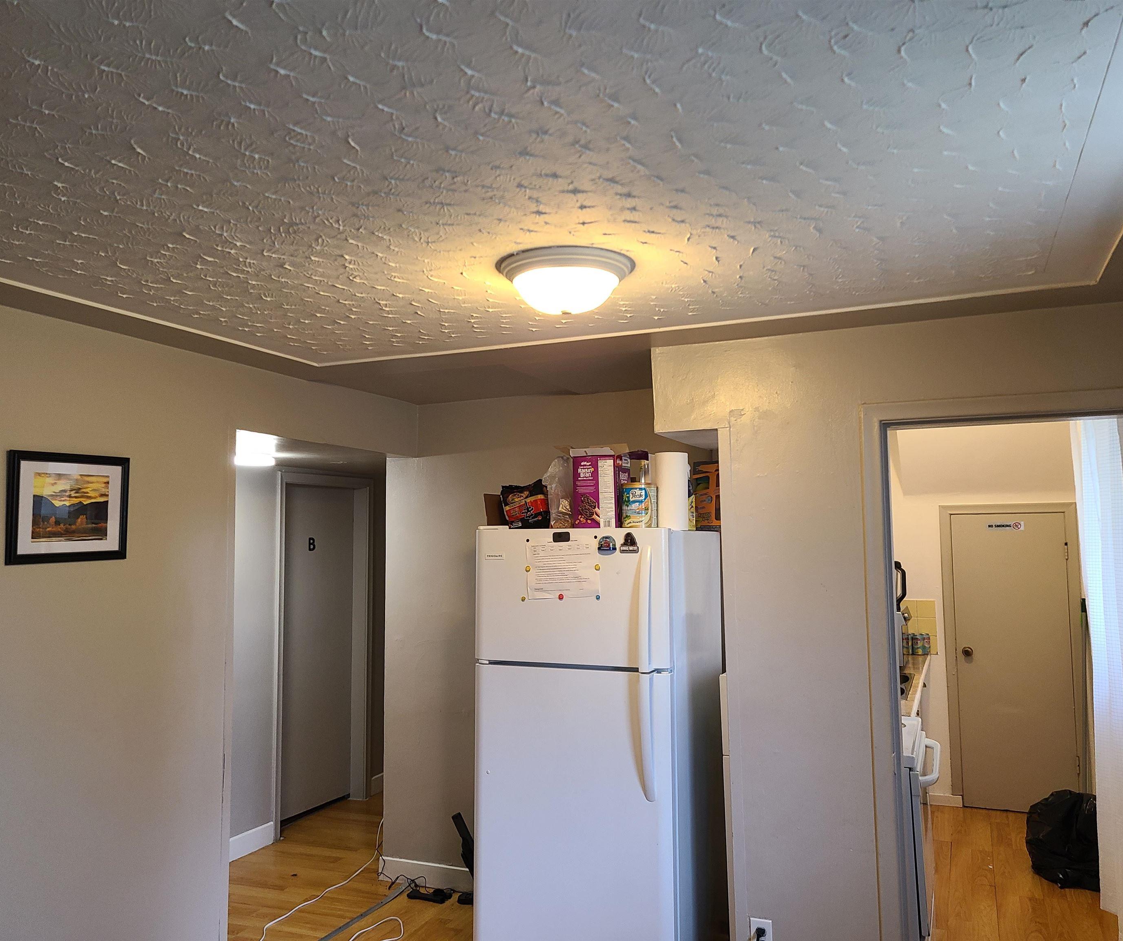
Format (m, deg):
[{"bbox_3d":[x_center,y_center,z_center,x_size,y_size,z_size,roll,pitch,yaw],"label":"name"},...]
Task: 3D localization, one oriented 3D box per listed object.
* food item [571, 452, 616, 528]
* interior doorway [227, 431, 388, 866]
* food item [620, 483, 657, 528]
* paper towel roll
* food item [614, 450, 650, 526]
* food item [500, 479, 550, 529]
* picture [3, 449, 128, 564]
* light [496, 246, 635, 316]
[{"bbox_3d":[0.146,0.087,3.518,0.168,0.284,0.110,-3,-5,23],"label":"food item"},{"bbox_3d":[-1.048,0.916,3.990,0.150,2.060,1.140,-3,-5,23],"label":"interior doorway"},{"bbox_3d":[0.286,0.133,3.433,0.128,0.176,0.128,-1,-5,0],"label":"food item"},{"bbox_3d":[0.406,0.082,3.484,0.128,0.282,0.128,-3,-5,23],"label":"paper towel roll"},{"bbox_3d":[0.267,0.086,3.565,0.130,0.290,0.100,-3,-5,23],"label":"food item"},{"bbox_3d":[-0.136,0.138,3.592,0.190,0.200,0.090,-3,-5,23],"label":"food item"},{"bbox_3d":[-1.478,0.114,2.840,0.025,0.322,0.416,-3,-5,23],"label":"picture"},{"bbox_3d":[0.012,-0.470,2.449,0.363,0.130,0.363,-1,-5,0],"label":"light"}]

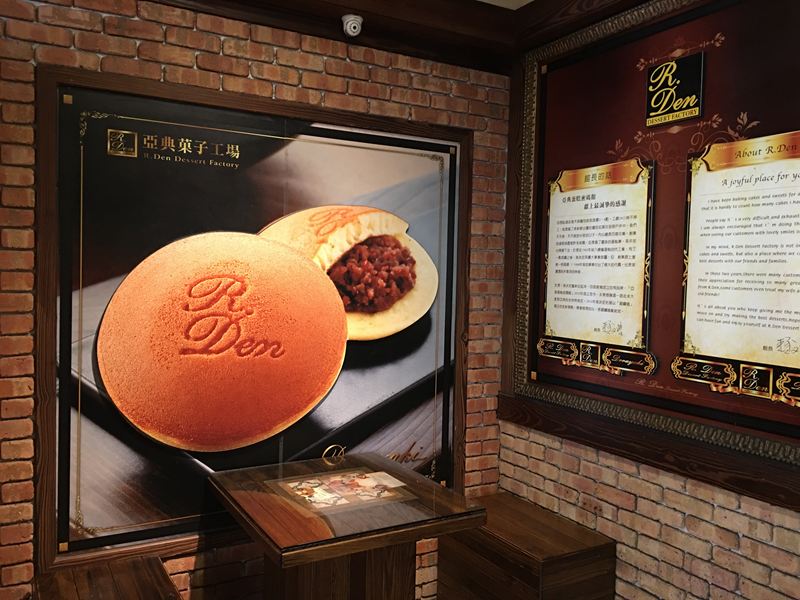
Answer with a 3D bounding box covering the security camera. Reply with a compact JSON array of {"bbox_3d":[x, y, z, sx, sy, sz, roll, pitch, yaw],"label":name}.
[{"bbox_3d":[-0.189,-1.090,2.691,0.085,0.077,0.087,1,2,-19],"label":"security camera"}]

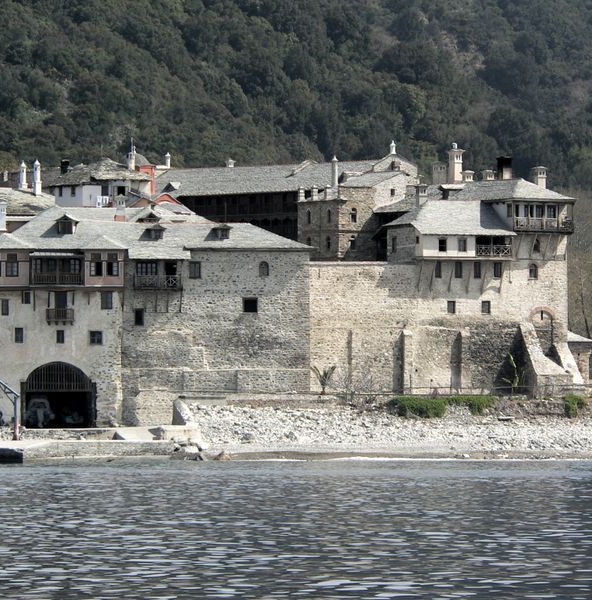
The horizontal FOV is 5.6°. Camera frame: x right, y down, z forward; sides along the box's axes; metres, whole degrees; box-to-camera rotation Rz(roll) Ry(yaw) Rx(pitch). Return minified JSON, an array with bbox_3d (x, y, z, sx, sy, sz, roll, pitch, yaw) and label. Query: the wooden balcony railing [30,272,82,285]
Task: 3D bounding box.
[{"bbox_3d":[-19.694,-1.743,496.000,4.200,1.000,0.150,0,-1,-9],"label":"wooden balcony railing"}]

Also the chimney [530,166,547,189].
[{"bbox_3d":[20.383,-10.297,507.000,1.000,1.900,1.000,0,-1,-25],"label":"chimney"}]

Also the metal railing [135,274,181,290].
[{"bbox_3d":[-11.412,-1.442,497.000,3.750,1.250,0.800,0,-1,-8],"label":"metal railing"}]

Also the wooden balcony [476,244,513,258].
[{"bbox_3d":[16.437,-4.078,502.000,3.300,0.950,0.150,0,-1,-25],"label":"wooden balcony"}]

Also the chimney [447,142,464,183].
[{"bbox_3d":[14.279,-12.310,540.000,1.100,3.600,1.100,0,-1,-36],"label":"chimney"}]

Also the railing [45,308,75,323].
[{"bbox_3d":[-20.286,1.378,519.600,2.400,1.300,0.900,0,-1,1],"label":"railing"}]

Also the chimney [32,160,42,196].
[{"bbox_3d":[-22.113,-10.394,516.000,0.750,3.000,0.750,0,-1,-10],"label":"chimney"}]

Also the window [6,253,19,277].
[{"bbox_3d":[-23.289,-2.834,495.500,1.000,1.750,0.200,0,-1,-9],"label":"window"}]

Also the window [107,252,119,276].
[{"bbox_3d":[-15.789,-3.055,519.000,1.030,2.050,0.200,0,-1,1],"label":"window"}]

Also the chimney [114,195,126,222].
[{"bbox_3d":[-15.391,-8.025,529.000,0.950,2.450,0.950,0,-1,-8],"label":"chimney"}]

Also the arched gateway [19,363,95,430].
[{"bbox_3d":[-20.490,8.239,520.400,6.550,5.700,0.900,0,-1,1],"label":"arched gateway"}]

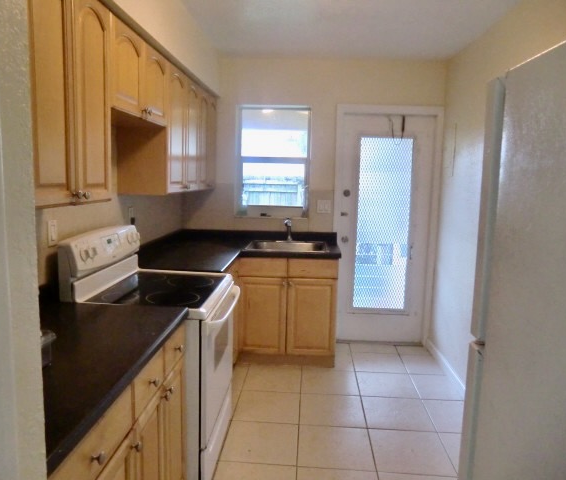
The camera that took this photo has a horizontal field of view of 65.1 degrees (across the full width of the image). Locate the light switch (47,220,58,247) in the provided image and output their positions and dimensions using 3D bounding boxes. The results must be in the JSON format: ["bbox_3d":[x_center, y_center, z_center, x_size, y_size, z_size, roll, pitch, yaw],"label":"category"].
[{"bbox_3d":[-1.044,-0.027,2.026,0.015,0.117,0.076,2,8,4],"label":"light switch"}]

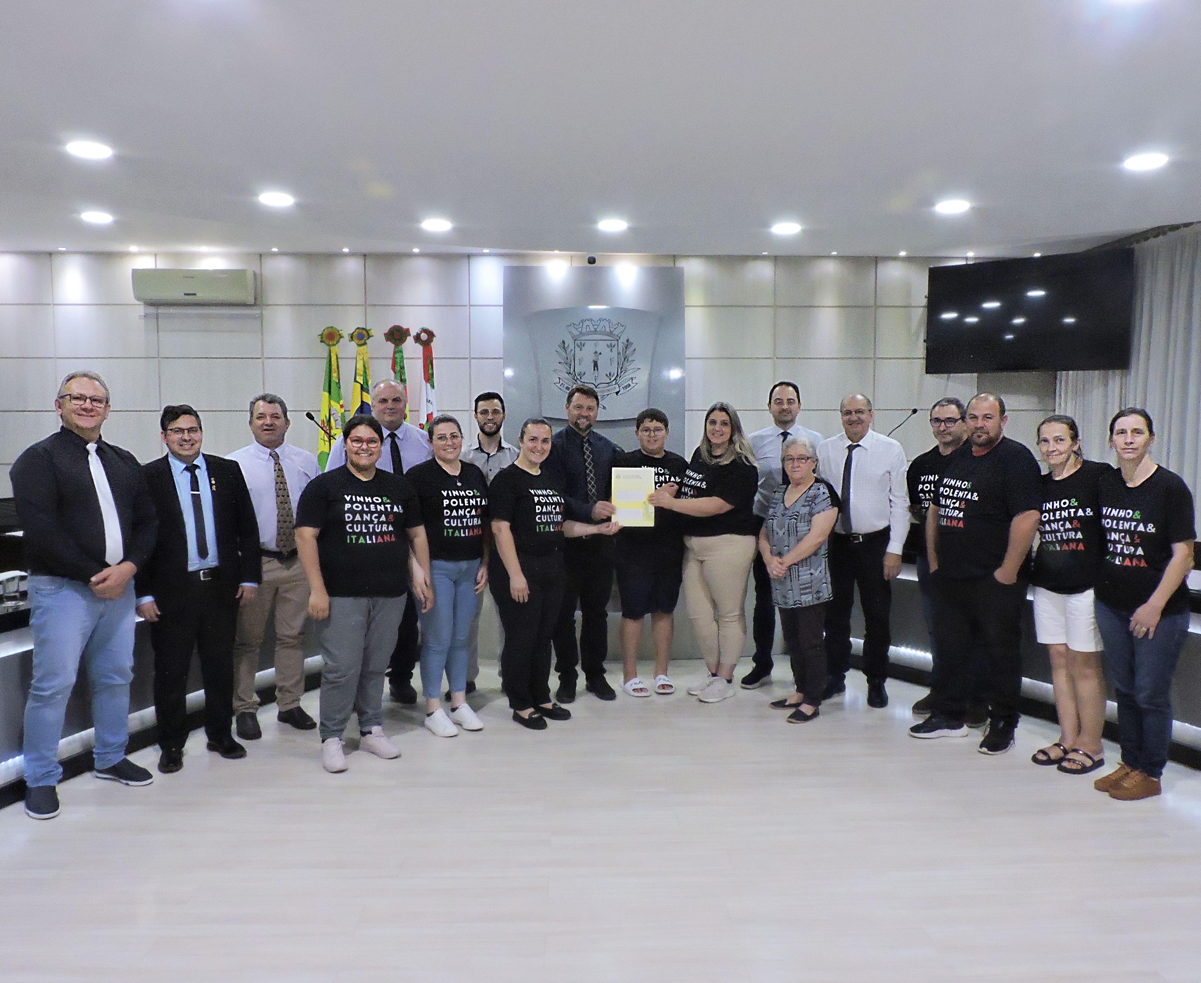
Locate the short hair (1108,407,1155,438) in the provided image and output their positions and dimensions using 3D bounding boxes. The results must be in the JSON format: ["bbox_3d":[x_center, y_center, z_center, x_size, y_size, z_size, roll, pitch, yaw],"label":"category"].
[{"bbox_3d":[2.262,-0.290,3.865,0.175,0.165,0.200,3,5,36],"label":"short hair"}]

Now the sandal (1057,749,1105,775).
[{"bbox_3d":[2.177,1.214,4.114,0.250,0.085,0.095,-2,5,-24],"label":"sandal"}]

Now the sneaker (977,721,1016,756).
[{"bbox_3d":[1.935,1.186,4.464,0.300,0.120,0.110,-4,6,-45],"label":"sneaker"}]

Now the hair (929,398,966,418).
[{"bbox_3d":[1.857,-0.422,4.822,0.170,0.160,0.200,3,5,34],"label":"hair"}]

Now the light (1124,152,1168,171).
[{"bbox_3d":[3.031,-1.843,5.051,0.205,0.040,0.205,0,4,0],"label":"light"}]

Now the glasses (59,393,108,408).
[{"bbox_3d":[-2.078,-0.367,3.662,0.142,0.050,0.145,0,6,-43],"label":"glasses"}]

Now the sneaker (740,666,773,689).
[{"bbox_3d":[0.969,1.106,5.560,0.110,0.120,0.300,3,5,35],"label":"sneaker"}]

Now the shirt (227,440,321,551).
[{"bbox_3d":[-1.718,0.029,4.758,0.510,0.590,0.290,-3,5,-32],"label":"shirt"}]

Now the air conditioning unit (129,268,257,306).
[{"bbox_3d":[-3.297,-1.660,7.439,0.940,0.280,0.210,0,4,-2],"label":"air conditioning unit"}]

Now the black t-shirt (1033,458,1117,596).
[{"bbox_3d":[2.179,0.161,4.175,0.280,0.610,0.450,-4,6,-45],"label":"black t-shirt"}]

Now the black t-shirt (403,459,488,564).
[{"bbox_3d":[-0.808,0.099,4.747,0.460,0.560,0.290,-3,5,-34],"label":"black t-shirt"}]

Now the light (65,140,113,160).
[{"bbox_3d":[-2.782,-1.857,4.943,0.225,0.030,0.225,0,4,0],"label":"light"}]

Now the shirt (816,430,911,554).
[{"bbox_3d":[1.470,-0.009,5.113,0.520,0.690,0.300,2,5,24],"label":"shirt"}]

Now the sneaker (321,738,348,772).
[{"bbox_3d":[-1.250,1.206,4.225,0.100,0.115,0.260,-2,5,-24],"label":"sneaker"}]

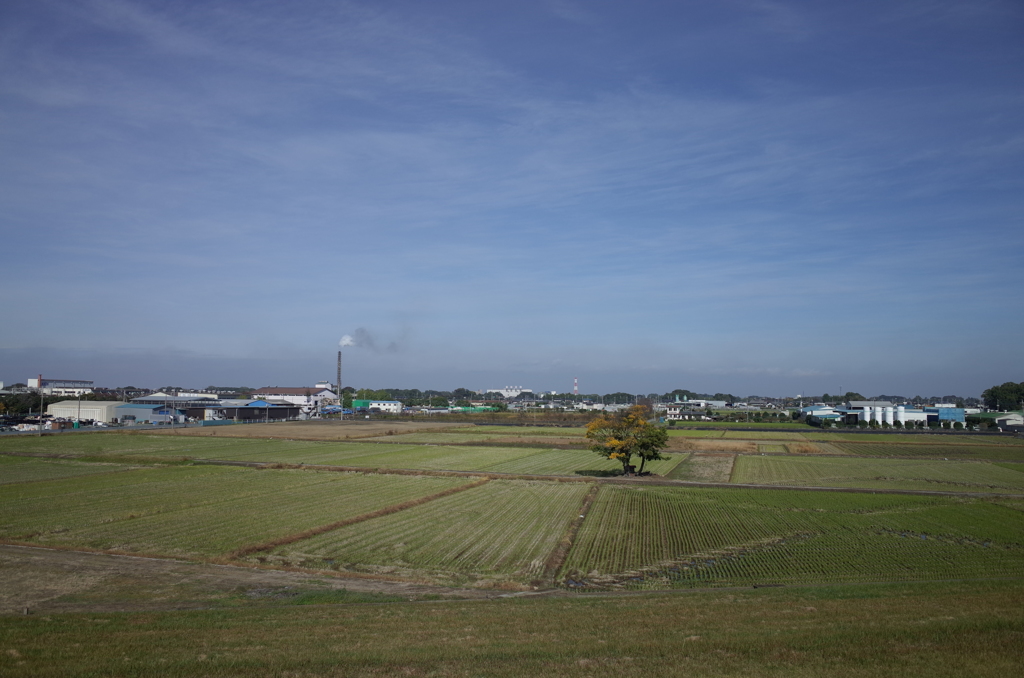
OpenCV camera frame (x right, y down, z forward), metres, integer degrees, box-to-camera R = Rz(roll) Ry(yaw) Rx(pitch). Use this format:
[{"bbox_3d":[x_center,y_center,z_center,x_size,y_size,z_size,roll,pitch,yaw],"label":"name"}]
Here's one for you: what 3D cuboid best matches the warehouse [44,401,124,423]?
[{"bbox_3d":[-162.890,28.190,308.404,30.500,7.800,13.500,-1,-5,21],"label":"warehouse"}]

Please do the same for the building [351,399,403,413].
[{"bbox_3d":[-86.314,43.242,507.619,33.000,7.900,8.500,-1,-4,17],"label":"building"}]

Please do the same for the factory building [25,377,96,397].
[{"bbox_3d":[-252.409,31.243,445.456,8.000,19.750,41.500,0,-4,9],"label":"factory building"}]

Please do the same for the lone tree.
[{"bbox_3d":[16.818,14.649,115.762,11.910,10.310,11.000,0,-4,8],"label":"lone tree"}]

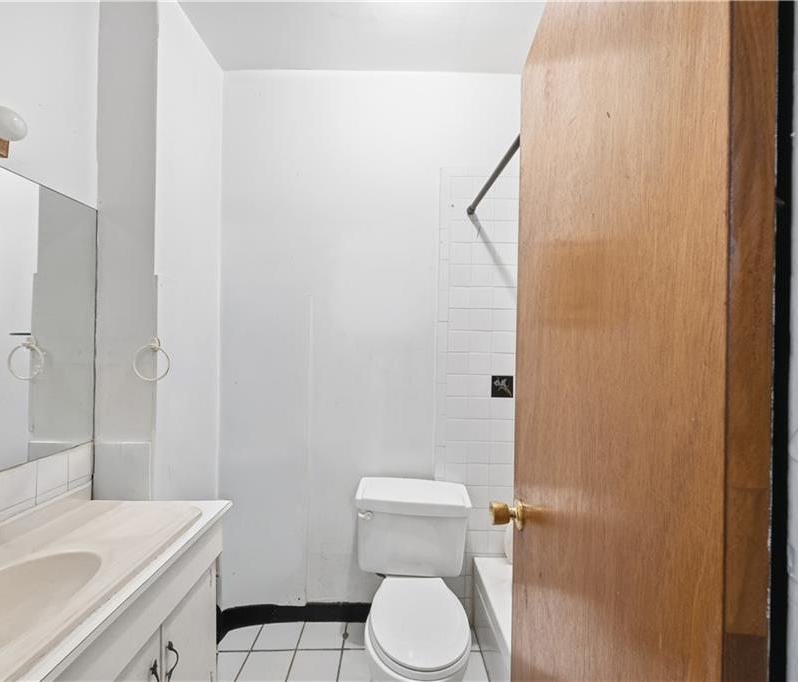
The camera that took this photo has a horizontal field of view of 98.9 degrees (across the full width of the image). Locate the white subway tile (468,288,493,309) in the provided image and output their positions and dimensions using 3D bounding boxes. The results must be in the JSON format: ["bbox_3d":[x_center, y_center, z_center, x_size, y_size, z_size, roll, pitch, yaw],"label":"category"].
[{"bbox_3d":[0.411,-0.211,1.682,0.107,0.107,0.010,1,0,0],"label":"white subway tile"}]

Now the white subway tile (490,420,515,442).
[{"bbox_3d":[0.506,0.443,1.690,0.108,0.108,0.010,1,0,-1],"label":"white subway tile"}]

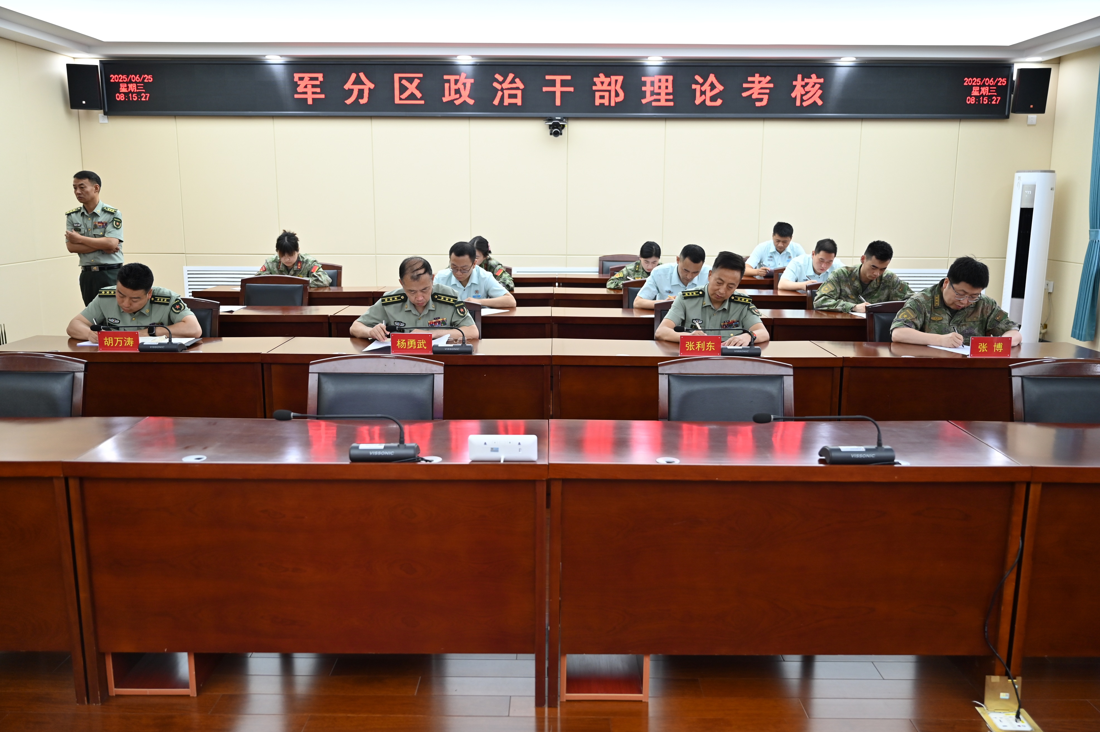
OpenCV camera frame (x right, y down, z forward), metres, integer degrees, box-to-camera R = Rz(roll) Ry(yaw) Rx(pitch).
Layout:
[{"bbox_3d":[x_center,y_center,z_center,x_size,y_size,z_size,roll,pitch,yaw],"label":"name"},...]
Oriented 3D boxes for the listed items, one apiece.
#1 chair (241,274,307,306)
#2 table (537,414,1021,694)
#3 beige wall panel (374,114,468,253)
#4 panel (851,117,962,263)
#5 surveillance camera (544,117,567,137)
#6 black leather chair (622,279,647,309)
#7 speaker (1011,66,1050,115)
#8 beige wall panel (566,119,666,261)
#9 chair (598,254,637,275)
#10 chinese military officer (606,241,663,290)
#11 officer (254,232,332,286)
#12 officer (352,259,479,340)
[{"bbox_3d":[-1.947,-0.126,6.318,0.500,0.955,0.580,0,11,0],"label":"chair"},{"bbox_3d":[0.685,0.621,2.979,1.390,0.770,0.540,0,11,0],"label":"table"},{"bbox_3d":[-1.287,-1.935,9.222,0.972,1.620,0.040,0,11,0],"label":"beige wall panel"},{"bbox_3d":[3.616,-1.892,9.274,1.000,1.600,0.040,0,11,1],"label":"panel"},{"bbox_3d":[0.055,-2.372,9.087,0.210,0.200,0.200,0,11,1],"label":"surveillance camera"},{"bbox_3d":[0.785,-0.138,6.509,0.520,0.940,0.590,0,11,0],"label":"black leather chair"},{"bbox_3d":[4.715,-2.688,8.976,0.300,0.430,0.260,4,16,17],"label":"speaker"},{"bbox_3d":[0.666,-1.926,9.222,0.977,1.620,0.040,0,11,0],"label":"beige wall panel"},{"bbox_3d":[0.709,-0.558,8.677,0.500,0.955,0.580,0,11,0],"label":"chair"},{"bbox_3d":[0.786,-0.494,7.846,0.600,1.140,0.750,1,11,5],"label":"chinese military officer"},{"bbox_3d":[-2.146,-0.506,7.610,0.660,1.220,0.700,0,11,0],"label":"officer"},{"bbox_3d":[-0.723,0.009,5.010,0.690,1.200,0.780,0,11,0],"label":"officer"}]

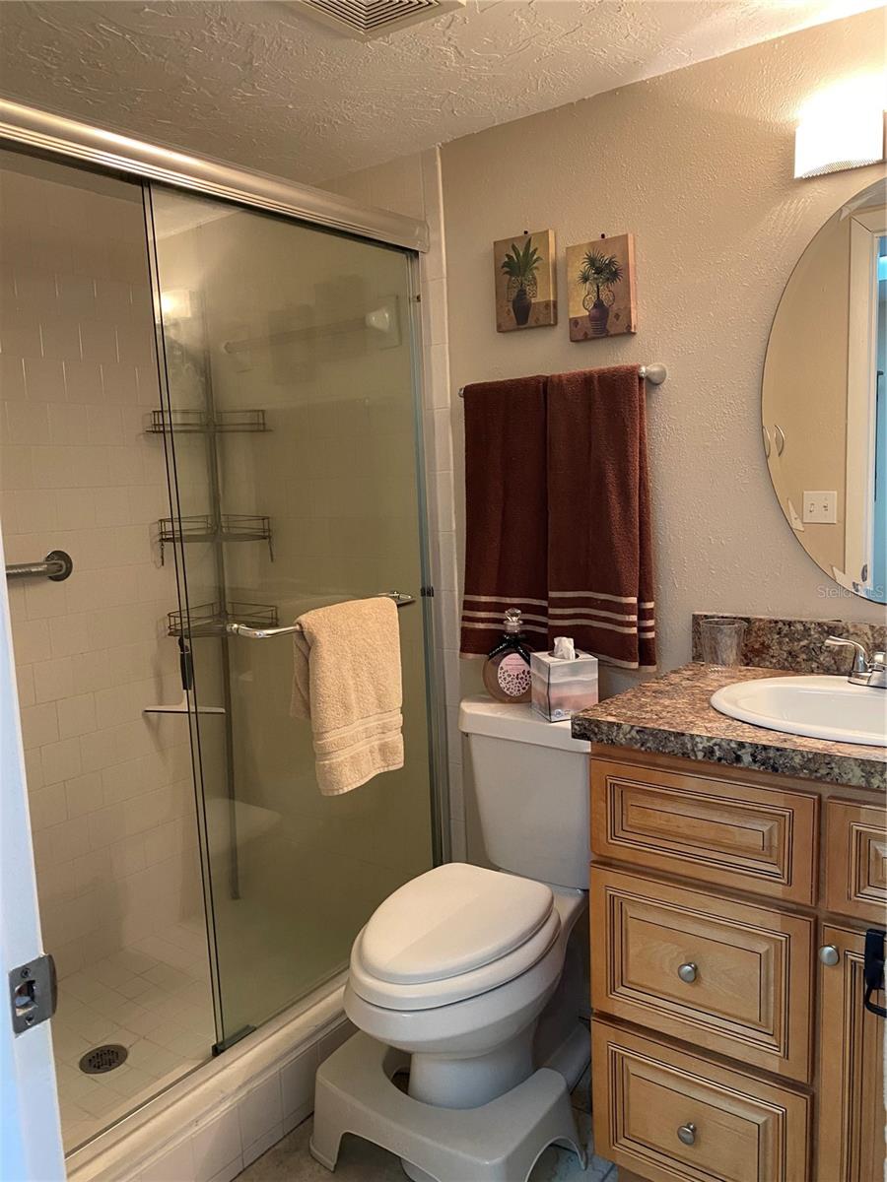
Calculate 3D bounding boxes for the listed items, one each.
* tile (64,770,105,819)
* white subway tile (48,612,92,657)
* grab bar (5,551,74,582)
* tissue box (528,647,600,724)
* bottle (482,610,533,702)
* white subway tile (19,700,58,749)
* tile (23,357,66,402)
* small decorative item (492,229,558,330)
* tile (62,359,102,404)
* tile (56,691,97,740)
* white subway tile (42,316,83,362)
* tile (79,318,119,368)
[{"bbox_3d":[-0.965,0.549,2.389,0.009,0.108,0.108,3,9,37],"label":"tile"},{"bbox_3d":[-0.977,0.112,2.316,0.009,0.109,0.108,3,9,37],"label":"white subway tile"},{"bbox_3d":[-1.098,-0.032,2.072,0.076,0.080,0.550,3,9,37],"label":"grab bar"},{"bbox_3d":[0.269,0.208,1.970,0.112,0.128,0.112,-4,8,-14],"label":"tissue box"},{"bbox_3d":[0.163,0.153,2.075,0.138,0.218,0.070,-2,8,4],"label":"bottle"},{"bbox_3d":[-1.040,0.347,2.276,0.009,0.108,0.108,3,9,37],"label":"white subway tile"},{"bbox_3d":[-1.012,-0.533,2.255,0.009,0.108,0.108,3,9,37],"label":"tile"},{"bbox_3d":[0.182,-0.685,1.981,0.145,0.199,0.026,3,9,37],"label":"small decorative item"},{"bbox_3d":[-0.941,-0.544,2.315,0.009,0.109,0.108,3,9,37],"label":"tile"},{"bbox_3d":[-0.975,0.333,2.362,0.009,0.108,0.108,3,9,37],"label":"tile"},{"bbox_3d":[-0.975,-0.641,2.262,0.009,0.109,0.108,3,9,37],"label":"white subway tile"},{"bbox_3d":[-0.920,-0.662,2.369,0.009,0.108,0.108,3,9,37],"label":"tile"}]

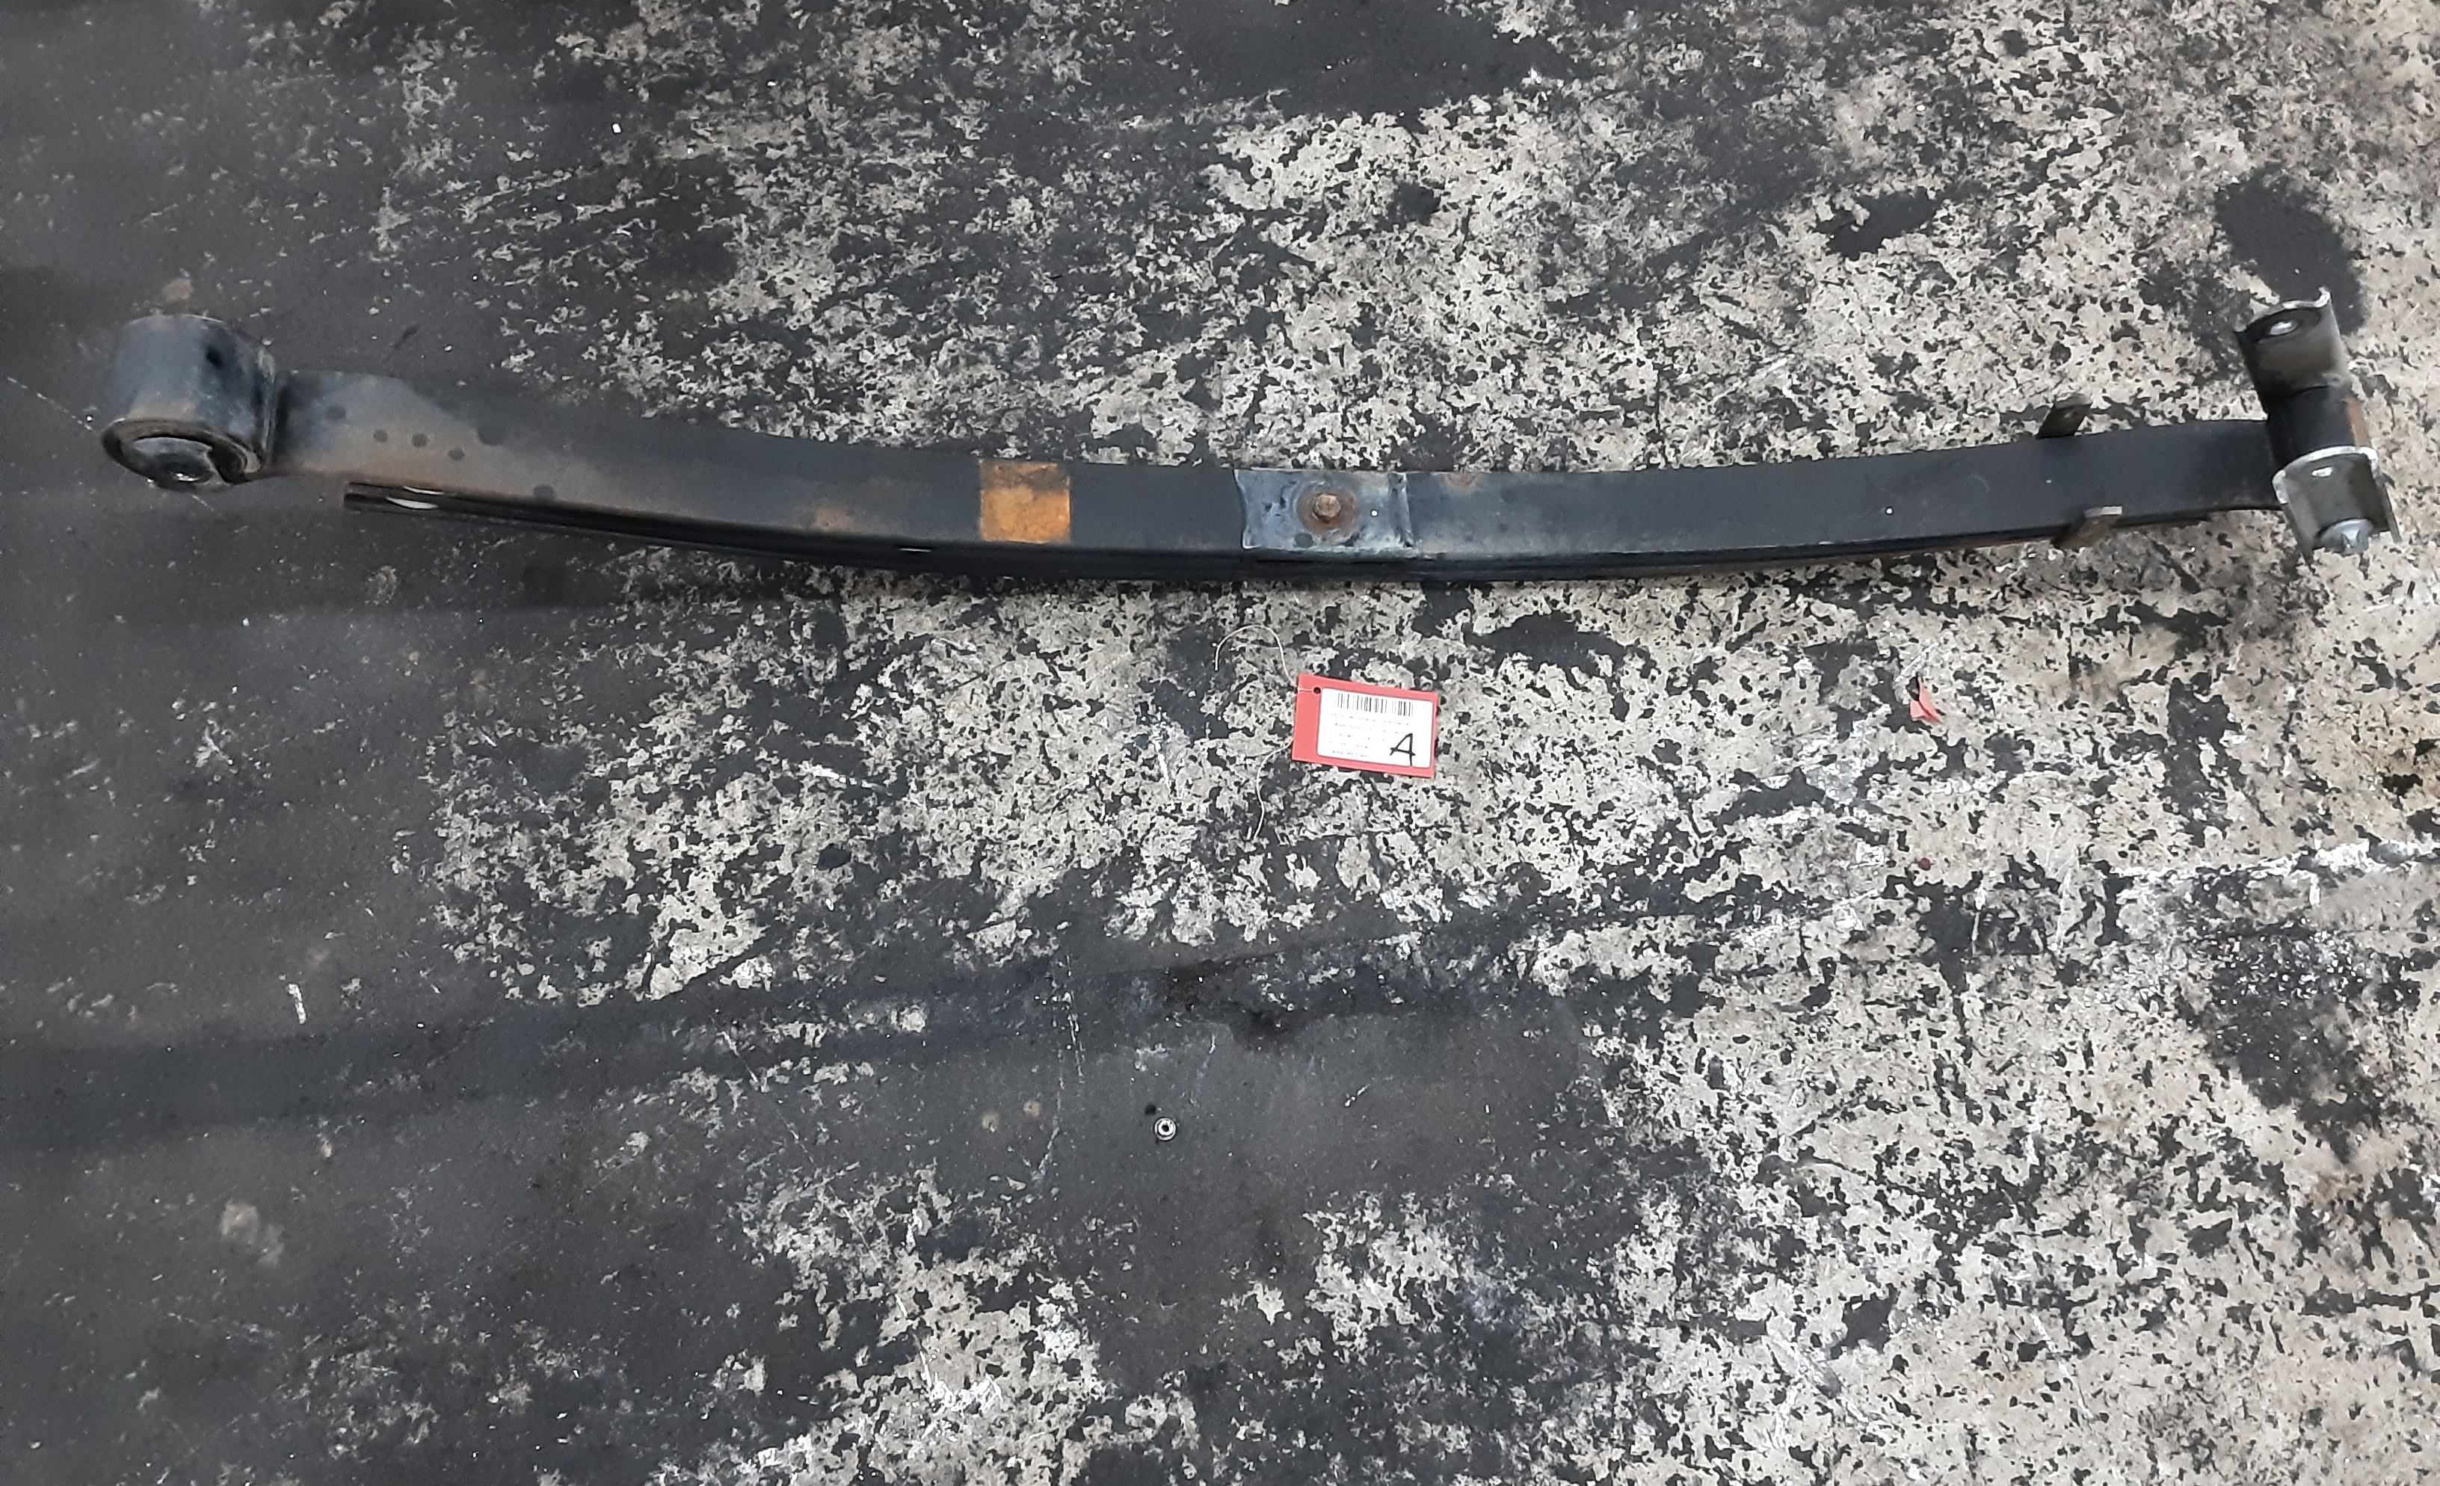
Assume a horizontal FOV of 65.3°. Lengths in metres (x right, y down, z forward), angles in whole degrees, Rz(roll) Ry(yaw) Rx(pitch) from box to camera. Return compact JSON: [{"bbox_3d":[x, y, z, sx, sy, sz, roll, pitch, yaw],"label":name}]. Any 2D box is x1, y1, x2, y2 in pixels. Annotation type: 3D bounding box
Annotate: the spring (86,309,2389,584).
[{"bbox_3d":[0.082,-0.164,1.113,1.317,0.186,0.111,-1,68,-8],"label":"spring"}]

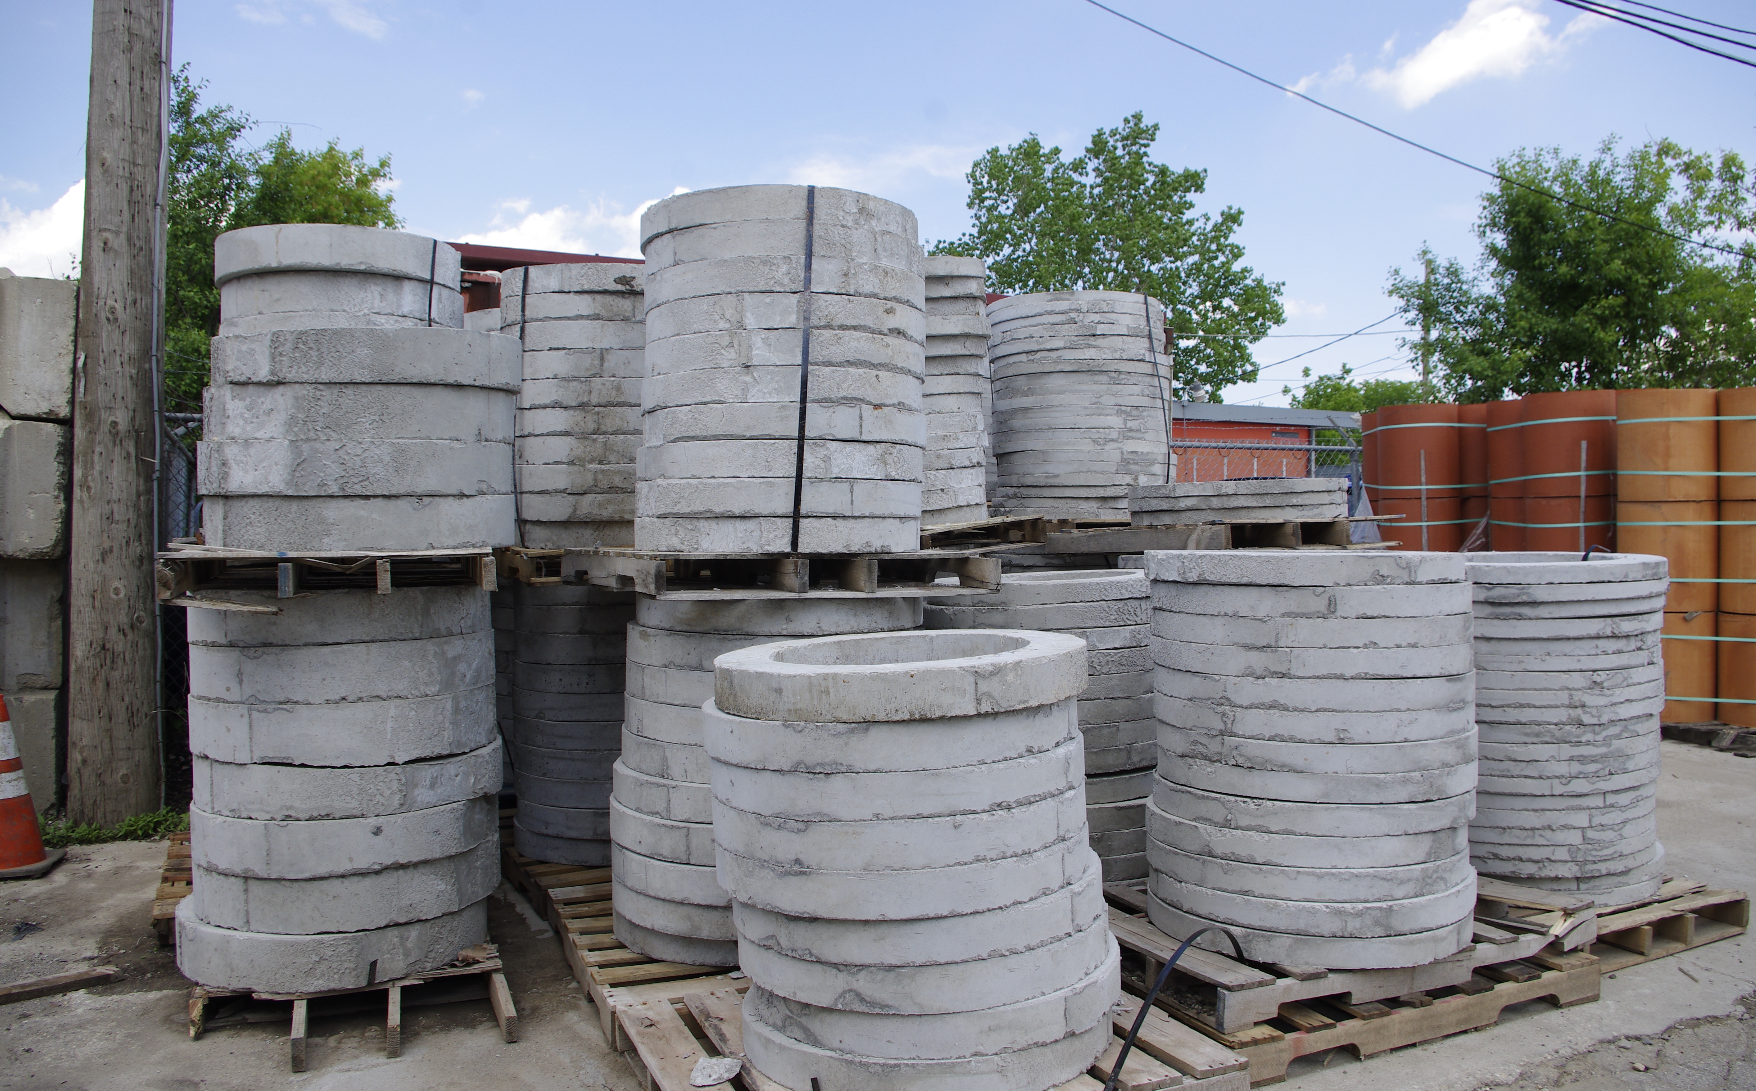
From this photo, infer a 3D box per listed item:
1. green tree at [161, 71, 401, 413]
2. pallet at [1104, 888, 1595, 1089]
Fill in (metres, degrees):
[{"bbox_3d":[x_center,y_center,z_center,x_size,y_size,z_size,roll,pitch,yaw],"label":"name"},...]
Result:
[{"bbox_3d":[-5.500,-1.551,11.970,2.600,5.500,2.600,0,1,0],"label":"green tree"},{"bbox_3d":[1.148,1.111,3.667,1.230,0.235,0.970,-1,1,-25],"label":"pallet"}]

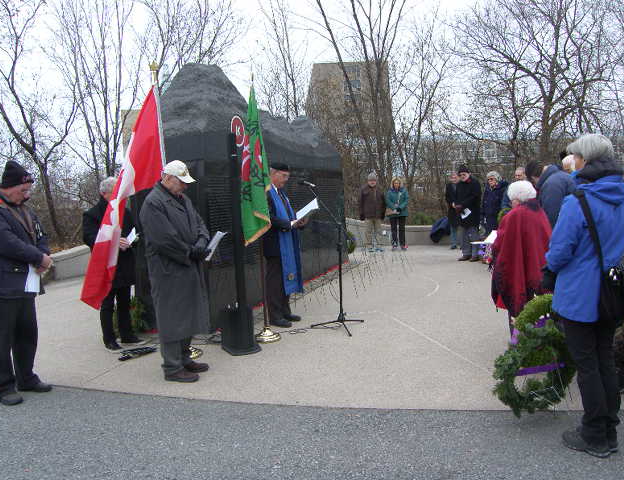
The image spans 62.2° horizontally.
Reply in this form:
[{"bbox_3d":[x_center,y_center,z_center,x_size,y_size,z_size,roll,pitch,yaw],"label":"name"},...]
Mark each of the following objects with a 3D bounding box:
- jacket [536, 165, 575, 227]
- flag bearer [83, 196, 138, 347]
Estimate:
[{"bbox_3d":[2.651,-0.391,5.600,0.460,0.840,0.560,2,7,24],"label":"jacket"},{"bbox_3d":[-1.922,0.193,5.066,0.420,1.660,0.540,3,7,38],"label":"flag bearer"}]

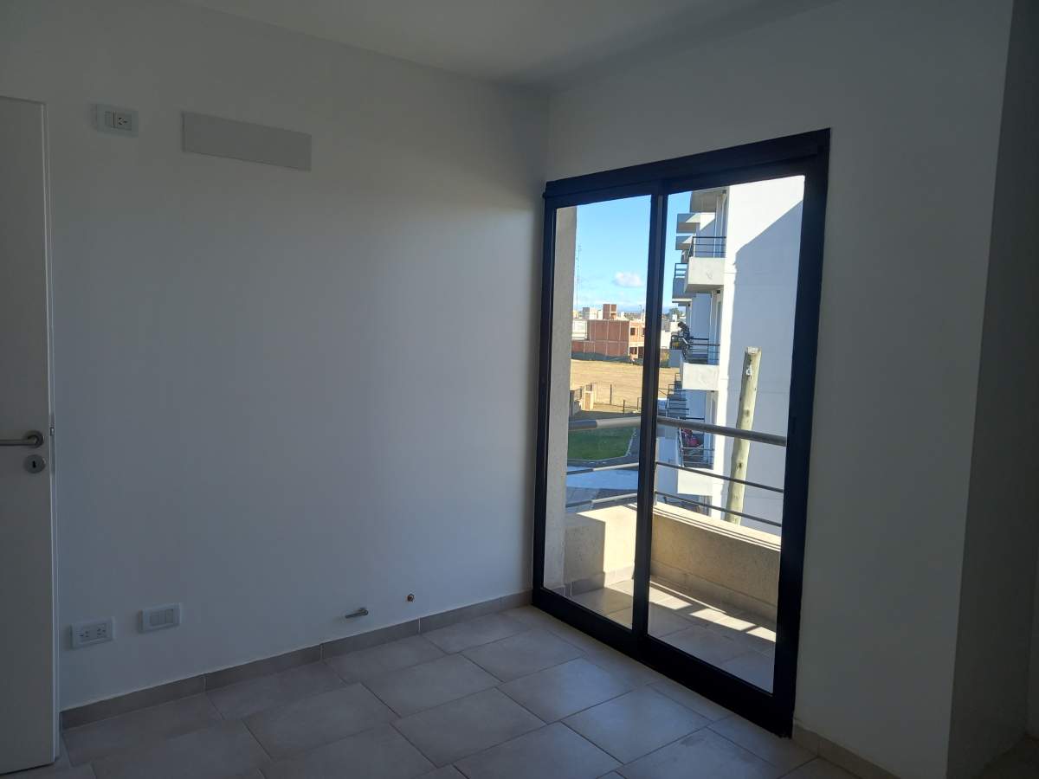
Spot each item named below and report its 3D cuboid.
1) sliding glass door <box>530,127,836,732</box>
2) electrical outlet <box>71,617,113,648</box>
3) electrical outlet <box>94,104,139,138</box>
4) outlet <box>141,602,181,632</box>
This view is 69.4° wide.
[{"bbox_3d":[0.569,0.118,3.106,0.090,2.062,1.433,-3,7,-38],"label":"sliding glass door"},{"bbox_3d":[-1.455,0.825,2.556,0.124,0.083,0.014,-3,7,-38],"label":"electrical outlet"},{"bbox_3d":[-1.322,-0.882,2.465,0.124,0.083,0.014,-3,7,-38],"label":"electrical outlet"},{"bbox_3d":[-1.285,0.814,2.686,0.124,0.083,0.014,-3,7,-38],"label":"outlet"}]

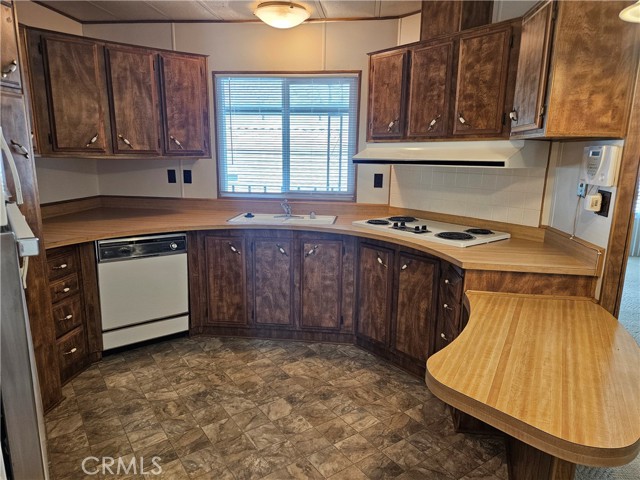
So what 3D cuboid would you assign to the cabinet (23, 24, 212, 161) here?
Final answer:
[{"bbox_3d":[-1.526,-1.062,3.327,1.201,0.812,0.445,-7,14,-34],"label":"cabinet"}]

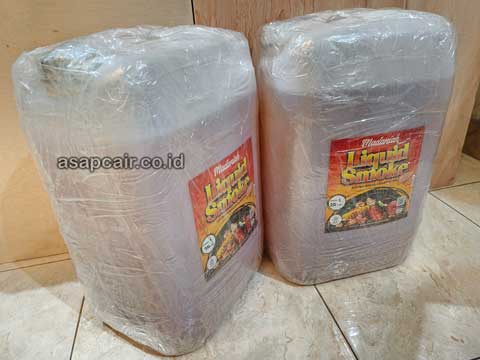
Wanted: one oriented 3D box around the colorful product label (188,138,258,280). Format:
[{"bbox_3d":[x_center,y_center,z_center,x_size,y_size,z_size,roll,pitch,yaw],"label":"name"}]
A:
[{"bbox_3d":[-0.015,0.041,0.482,0.008,0.166,0.155,13,32,29],"label":"colorful product label"}]

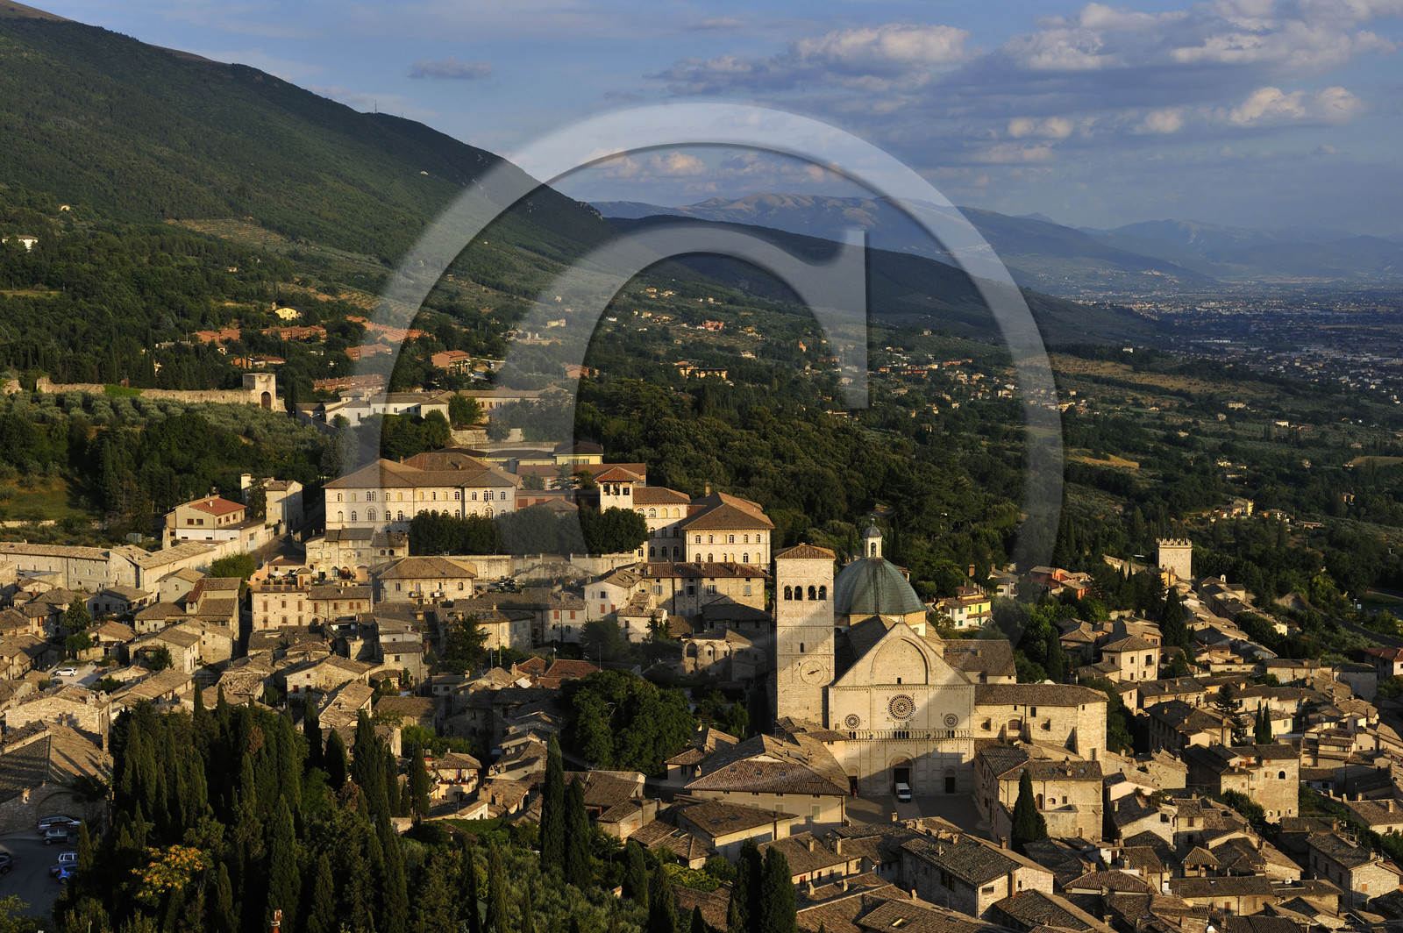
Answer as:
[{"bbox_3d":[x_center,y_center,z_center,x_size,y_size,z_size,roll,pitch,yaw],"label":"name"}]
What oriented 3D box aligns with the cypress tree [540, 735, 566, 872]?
[{"bbox_3d":[-17.530,39.710,238.930,3.100,16.400,3.100,0,6,0],"label":"cypress tree"}]

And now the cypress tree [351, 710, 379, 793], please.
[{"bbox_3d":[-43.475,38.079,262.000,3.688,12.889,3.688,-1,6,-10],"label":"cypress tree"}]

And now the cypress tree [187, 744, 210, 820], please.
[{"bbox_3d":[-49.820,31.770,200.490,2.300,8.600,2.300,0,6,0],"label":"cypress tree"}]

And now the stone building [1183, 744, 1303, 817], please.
[{"bbox_3d":[97.587,56.303,366.619,16.500,12.200,14.000,-1,6,-6],"label":"stone building"}]

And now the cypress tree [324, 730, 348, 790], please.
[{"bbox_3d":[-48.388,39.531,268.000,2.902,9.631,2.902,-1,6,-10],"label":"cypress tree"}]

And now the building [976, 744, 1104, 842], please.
[{"bbox_3d":[53.300,50.990,317.450,16.800,11.400,18.200,0,6,0],"label":"building"}]

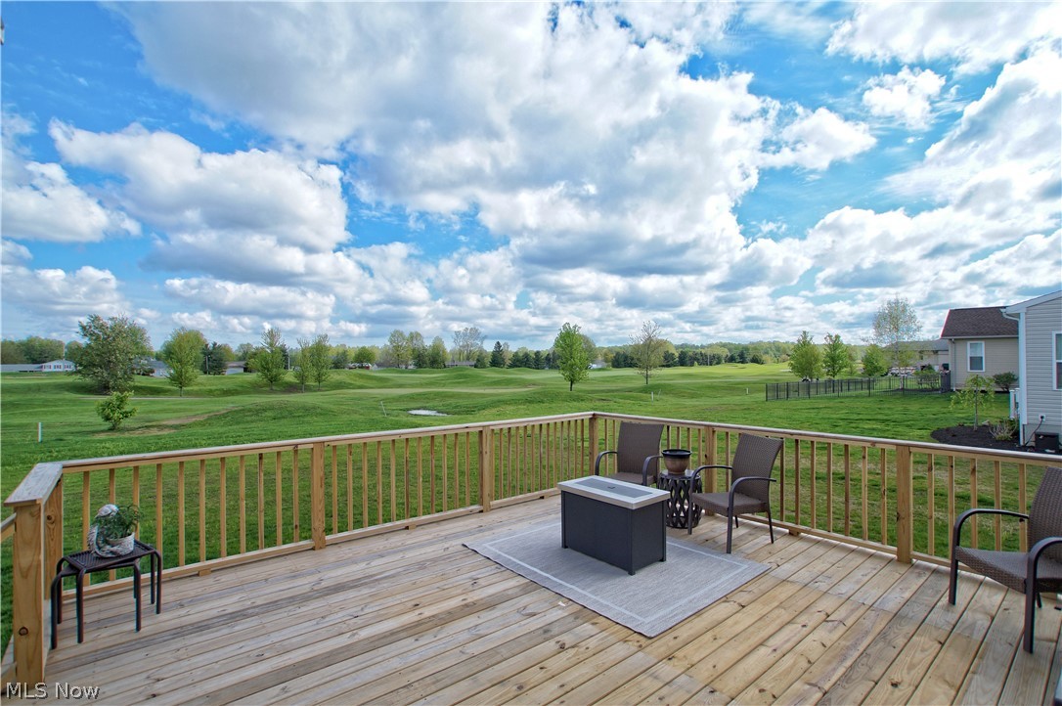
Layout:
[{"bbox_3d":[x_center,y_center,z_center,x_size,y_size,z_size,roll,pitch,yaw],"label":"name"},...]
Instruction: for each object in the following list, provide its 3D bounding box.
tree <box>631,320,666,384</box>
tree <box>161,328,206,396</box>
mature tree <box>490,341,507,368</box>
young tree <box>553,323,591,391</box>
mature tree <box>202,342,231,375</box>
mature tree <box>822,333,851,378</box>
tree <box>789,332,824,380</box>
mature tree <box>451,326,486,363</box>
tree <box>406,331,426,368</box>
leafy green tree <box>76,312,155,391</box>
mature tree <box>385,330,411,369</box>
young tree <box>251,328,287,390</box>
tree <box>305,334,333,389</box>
[{"bbox_3d":[12.690,-0.050,51.000,3.840,6.980,3.840,0,0,0],"label":"tree"},{"bbox_3d":[-28.833,0.768,39.000,2.900,5.660,2.900,0,-1,0],"label":"tree"},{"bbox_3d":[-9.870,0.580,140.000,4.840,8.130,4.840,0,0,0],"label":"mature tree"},{"bbox_3d":[3.702,0.370,42.000,3.200,6.050,3.200,0,-1,0],"label":"young tree"},{"bbox_3d":[-73.341,1.312,110.000,5.000,7.870,5.000,0,-1,0],"label":"mature tree"},{"bbox_3d":[42.773,0.445,66.000,3.300,6.230,3.300,0,-1,0],"label":"mature tree"},{"bbox_3d":[33.280,0.440,57.000,4.170,6.210,4.170,0,0,0],"label":"tree"},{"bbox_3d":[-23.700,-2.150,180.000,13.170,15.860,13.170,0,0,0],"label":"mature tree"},{"bbox_3d":[-35.333,-1.052,145.000,6.300,11.430,6.300,0,-1,0],"label":"tree"},{"bbox_3d":[-35.462,0.124,40.000,5.000,6.800,5.000,0,-1,0],"label":"leafy green tree"},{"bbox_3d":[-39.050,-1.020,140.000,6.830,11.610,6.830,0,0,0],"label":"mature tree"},{"bbox_3d":[-25.057,0.583,45.000,2.800,5.930,2.800,0,-1,0],"label":"young tree"},{"bbox_3d":[-19.710,0.910,44.000,2.410,5.200,2.410,0,0,0],"label":"tree"}]

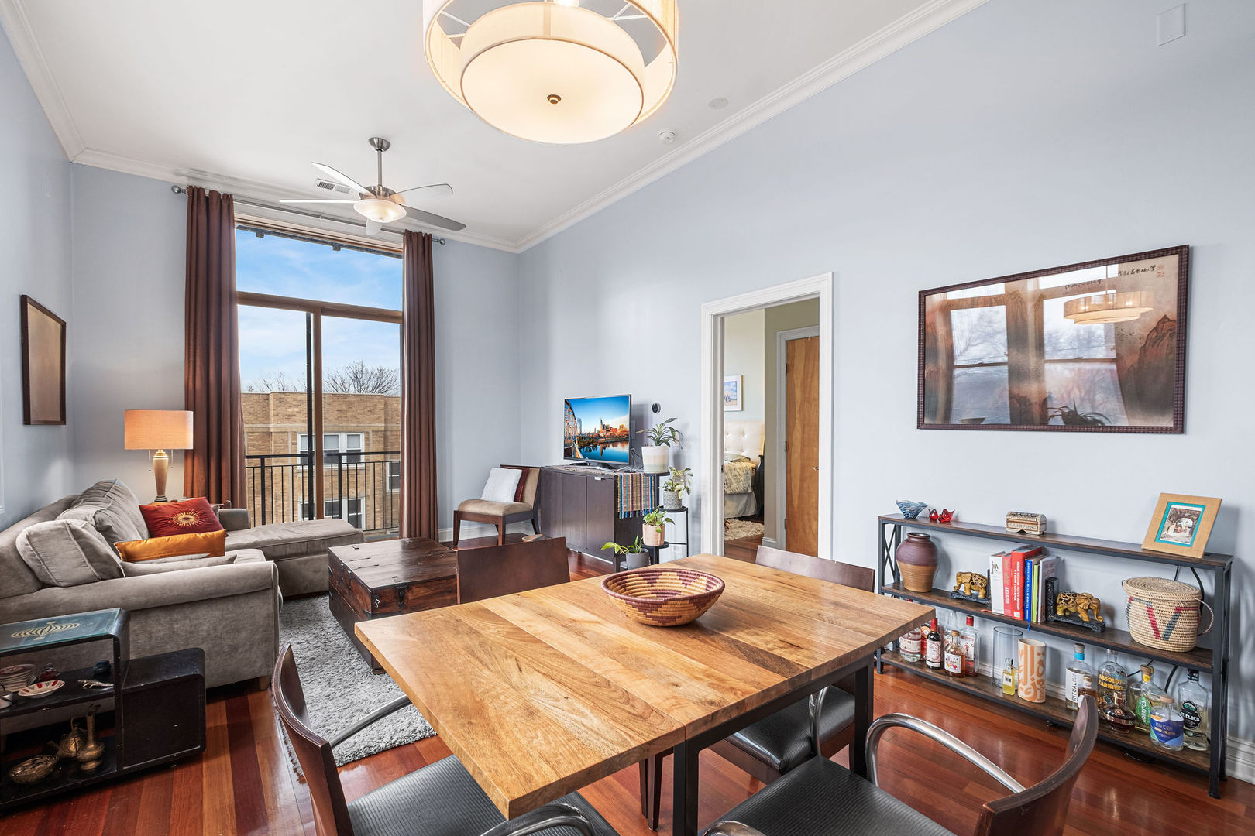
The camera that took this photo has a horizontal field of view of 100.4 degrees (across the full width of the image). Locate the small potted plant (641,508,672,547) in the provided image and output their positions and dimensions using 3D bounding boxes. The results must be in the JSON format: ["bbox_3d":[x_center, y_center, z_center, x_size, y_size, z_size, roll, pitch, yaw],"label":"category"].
[{"bbox_3d":[0.207,0.770,3.750,0.195,0.290,0.205,0,0,0],"label":"small potted plant"}]

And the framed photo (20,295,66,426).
[{"bbox_3d":[-3.450,-0.299,3.106,0.030,0.685,0.950,0,0,-39],"label":"framed photo"}]

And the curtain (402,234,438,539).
[{"bbox_3d":[-2.113,-0.279,5.306,0.356,3.162,0.138,0,0,-39],"label":"curtain"}]

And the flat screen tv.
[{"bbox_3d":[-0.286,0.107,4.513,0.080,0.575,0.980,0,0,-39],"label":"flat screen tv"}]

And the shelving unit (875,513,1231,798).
[{"bbox_3d":[1.696,0.878,2.237,0.205,0.786,1.145,0,0,-39],"label":"shelving unit"}]

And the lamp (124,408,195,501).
[{"bbox_3d":[-3.470,0.287,3.875,0.385,0.682,0.385,0,0,-39],"label":"lamp"}]

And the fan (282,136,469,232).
[{"bbox_3d":[-1.769,-1.686,3.739,1.270,0.590,1.290,0,0,27],"label":"fan"}]

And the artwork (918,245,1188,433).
[{"bbox_3d":[1.794,-0.293,2.326,0.035,0.706,0.953,0,0,-39],"label":"artwork"}]

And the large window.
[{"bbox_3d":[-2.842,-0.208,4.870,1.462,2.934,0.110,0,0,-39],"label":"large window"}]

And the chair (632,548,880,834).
[{"bbox_3d":[0.413,0.868,1.595,0.555,0.825,0.545,0,0,-39],"label":"chair"}]

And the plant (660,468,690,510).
[{"bbox_3d":[0.349,0.514,3.803,0.207,0.306,0.207,0,0,0],"label":"plant"}]

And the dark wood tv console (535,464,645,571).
[{"bbox_3d":[-0.292,0.889,4.564,0.395,0.858,1.186,0,0,-39],"label":"dark wood tv console"}]

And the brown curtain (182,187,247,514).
[{"bbox_3d":[-3.355,-0.268,4.259,0.400,3.130,0.160,0,0,-39],"label":"brown curtain"}]

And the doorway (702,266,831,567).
[{"bbox_3d":[0.910,0.222,3.455,0.150,2.110,1.030,0,0,-39],"label":"doorway"}]

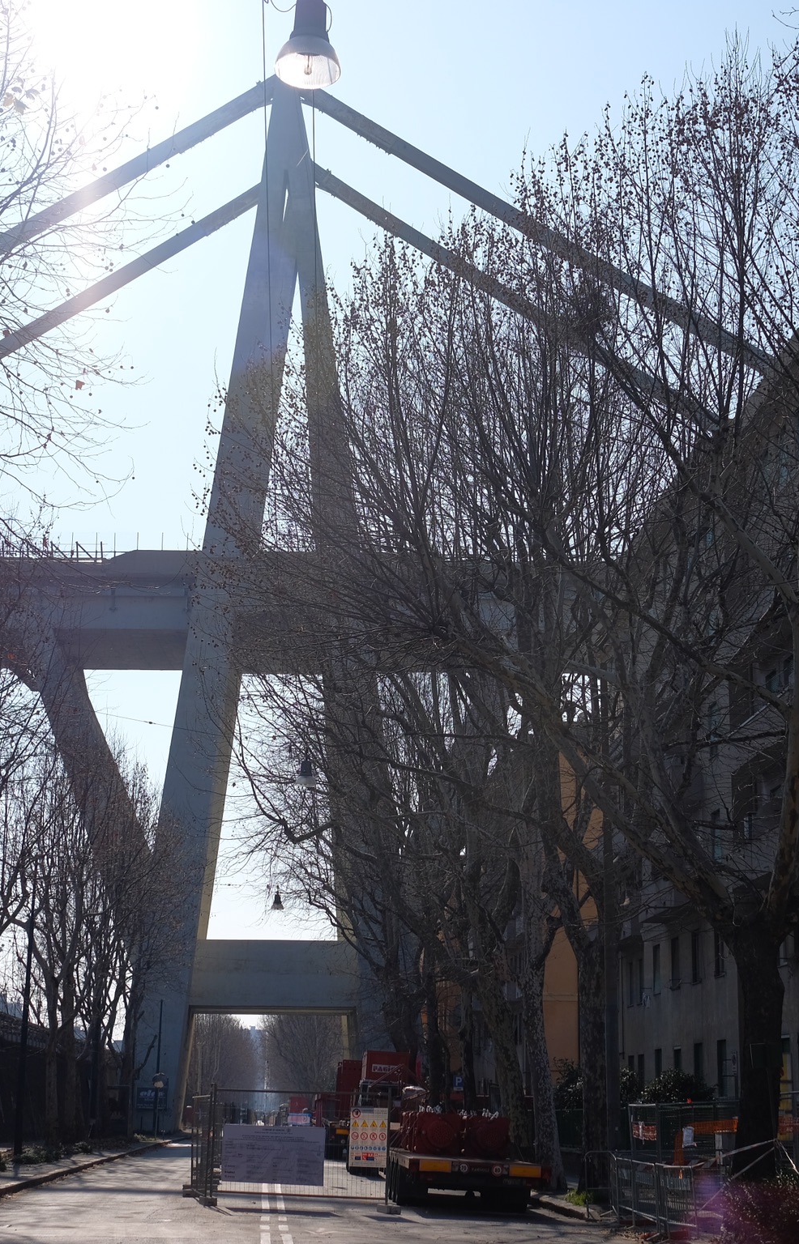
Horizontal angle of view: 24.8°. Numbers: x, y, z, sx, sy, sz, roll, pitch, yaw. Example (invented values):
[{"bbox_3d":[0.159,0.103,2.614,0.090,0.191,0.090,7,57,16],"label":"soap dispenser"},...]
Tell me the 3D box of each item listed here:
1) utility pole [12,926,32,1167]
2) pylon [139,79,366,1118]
[{"bbox_3d":[-11.711,12.970,56.942,0.220,7.480,0.220,1,-15,-1],"label":"utility pole"},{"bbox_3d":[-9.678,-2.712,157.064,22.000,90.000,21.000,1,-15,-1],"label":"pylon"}]

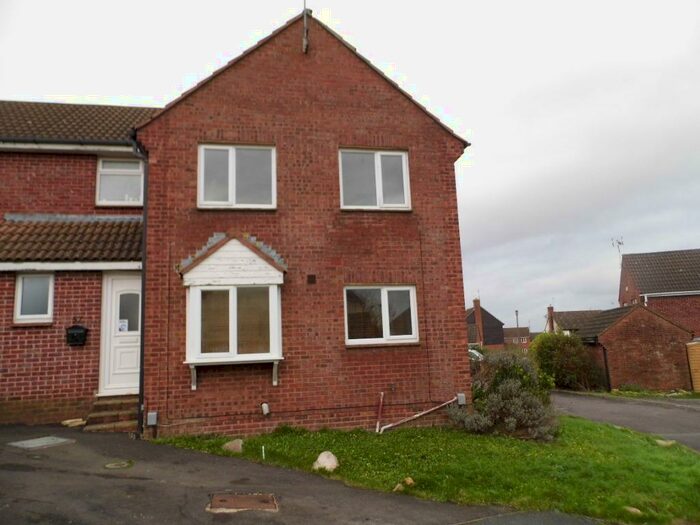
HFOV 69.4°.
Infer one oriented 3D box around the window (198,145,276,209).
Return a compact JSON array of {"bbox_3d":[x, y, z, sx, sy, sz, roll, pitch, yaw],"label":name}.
[{"bbox_3d":[-1.946,-1.474,8.768,1.300,1.110,0.100,0,-10,-10],"label":"window"}]

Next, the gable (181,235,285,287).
[{"bbox_3d":[-1.889,-0.009,8.278,1.621,0.824,0.420,-1,-10,-11],"label":"gable"}]

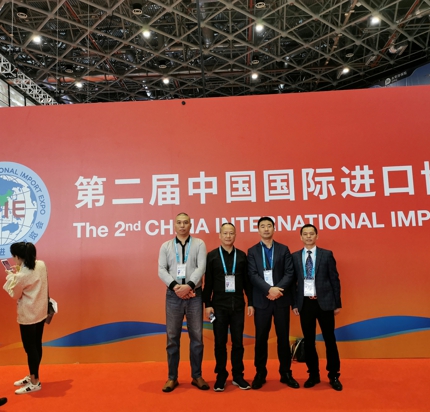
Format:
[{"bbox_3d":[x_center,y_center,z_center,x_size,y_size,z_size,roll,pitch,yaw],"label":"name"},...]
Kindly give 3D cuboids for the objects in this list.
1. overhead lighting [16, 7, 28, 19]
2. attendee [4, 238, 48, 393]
[{"bbox_3d":[-12.783,-12.883,28.518,0.680,0.500,0.680,-2,-7,3],"label":"overhead lighting"},{"bbox_3d":[-2.079,1.184,4.705,0.460,1.566,0.430,-2,-7,3],"label":"attendee"}]

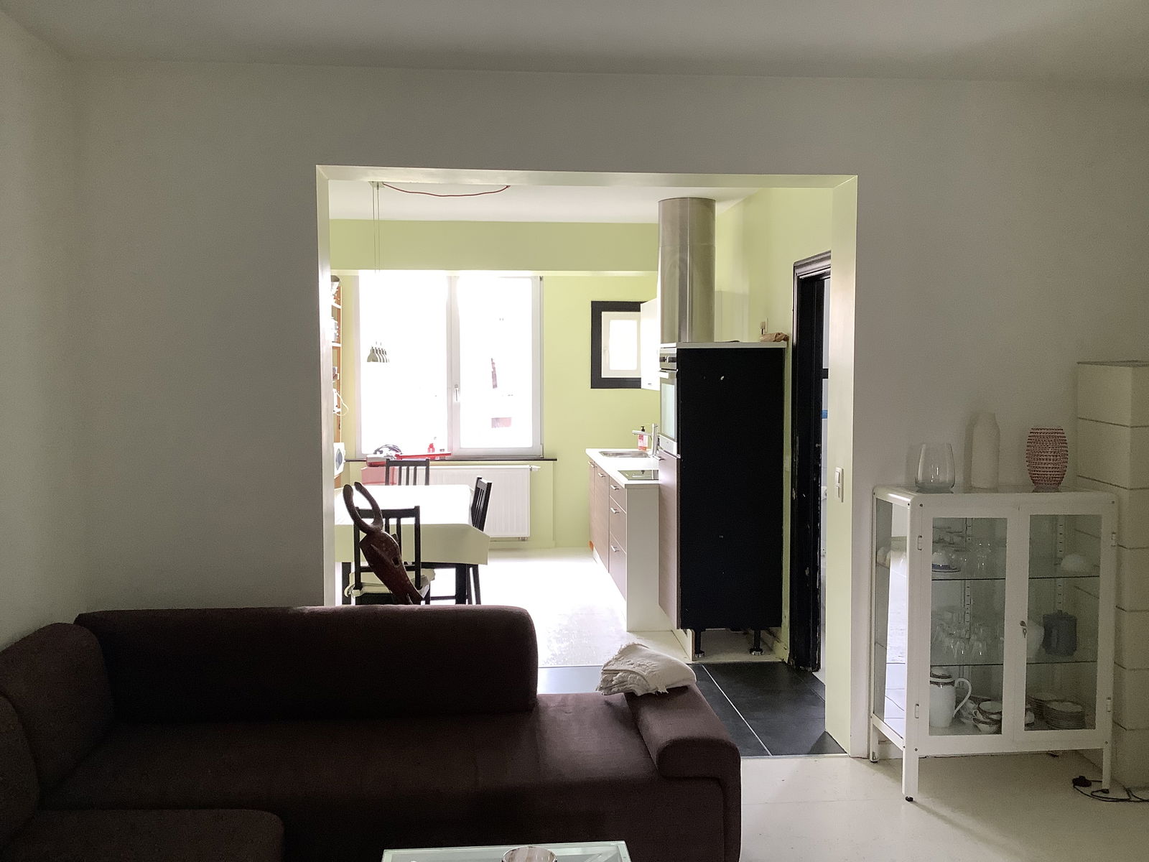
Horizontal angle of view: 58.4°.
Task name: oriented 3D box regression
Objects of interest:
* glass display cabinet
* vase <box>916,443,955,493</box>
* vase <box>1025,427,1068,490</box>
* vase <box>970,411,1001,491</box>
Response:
[{"bbox_3d":[1.611,0.791,4.007,0.800,1.135,0.395,0,3,-4],"label":"glass display cabinet"},{"bbox_3d":[1.403,0.138,3.995,0.145,0.172,0.145,0,3,-4],"label":"vase"},{"bbox_3d":[1.846,0.103,4.012,0.149,0.234,0.149,0,3,-4],"label":"vase"},{"bbox_3d":[1.611,0.074,4.022,0.104,0.293,0.104,0,3,-4],"label":"vase"}]

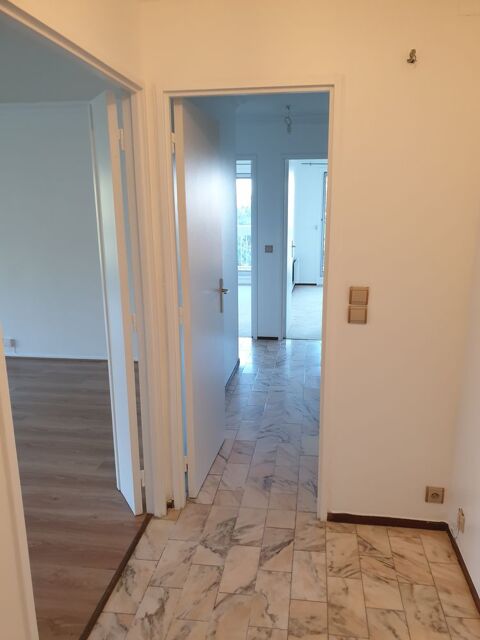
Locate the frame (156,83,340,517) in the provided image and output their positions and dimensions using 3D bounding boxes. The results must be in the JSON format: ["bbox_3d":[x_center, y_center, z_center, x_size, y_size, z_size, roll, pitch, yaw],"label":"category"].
[{"bbox_3d":[0.046,-0.012,2.340,0.812,2.100,0.090,1,13,9],"label":"frame"}]

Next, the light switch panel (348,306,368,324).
[{"bbox_3d":[0.542,-0.024,2.211,0.082,0.080,0.016,1,13,9],"label":"light switch panel"}]

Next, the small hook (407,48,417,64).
[{"bbox_3d":[0.694,-1.065,1.944,0.036,0.054,0.032,1,13,9],"label":"small hook"}]

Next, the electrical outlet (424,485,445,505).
[{"bbox_3d":[0.948,0.852,2.343,0.081,0.082,0.018,1,13,9],"label":"electrical outlet"}]

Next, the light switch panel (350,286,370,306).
[{"bbox_3d":[0.543,-0.108,2.192,0.082,0.080,0.016,1,13,9],"label":"light switch panel"}]

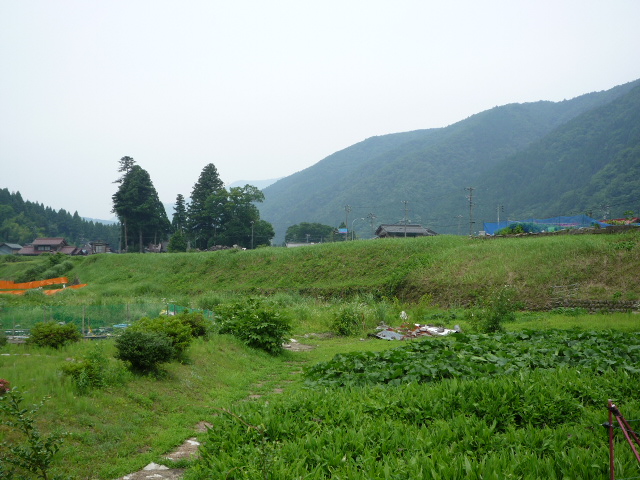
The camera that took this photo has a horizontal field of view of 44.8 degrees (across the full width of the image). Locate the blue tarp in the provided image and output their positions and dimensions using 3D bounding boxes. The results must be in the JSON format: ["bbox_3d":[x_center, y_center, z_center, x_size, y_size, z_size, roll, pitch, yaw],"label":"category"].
[{"bbox_3d":[15.460,-1.016,53.000,8.737,1.450,3.000,0,0,0],"label":"blue tarp"}]

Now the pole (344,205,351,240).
[{"bbox_3d":[5.312,-2.758,150.000,1.200,8.200,0.900,0,0,0],"label":"pole"}]

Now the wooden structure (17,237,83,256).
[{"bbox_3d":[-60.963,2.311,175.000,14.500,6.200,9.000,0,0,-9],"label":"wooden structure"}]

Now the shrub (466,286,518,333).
[{"bbox_3d":[5.919,2.430,26.800,1.726,1.650,1.600,0,0,0],"label":"shrub"}]

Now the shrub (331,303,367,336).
[{"bbox_3d":[0.947,2.652,25.800,1.196,1.150,1.150,0,0,0],"label":"shrub"}]

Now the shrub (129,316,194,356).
[{"bbox_3d":[-4.211,2.527,20.500,1.690,1.120,1.500,0,0,0],"label":"shrub"}]

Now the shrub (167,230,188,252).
[{"bbox_3d":[-22.022,0.432,120.000,3.400,3.800,3.400,0,0,0],"label":"shrub"}]

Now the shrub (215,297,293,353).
[{"bbox_3d":[-1.788,2.362,21.200,2.075,1.530,1.900,0,0,0],"label":"shrub"}]

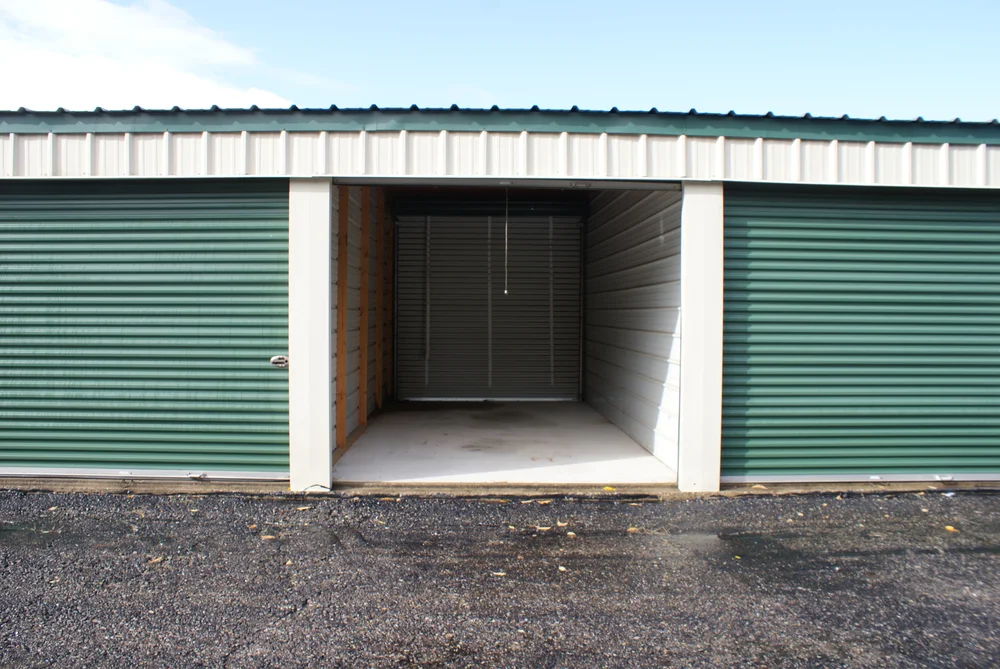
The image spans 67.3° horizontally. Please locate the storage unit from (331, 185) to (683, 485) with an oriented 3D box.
[{"bbox_3d":[-0.050,-0.140,8.620,2.820,2.430,5.600,0,2,-2],"label":"storage unit"}]

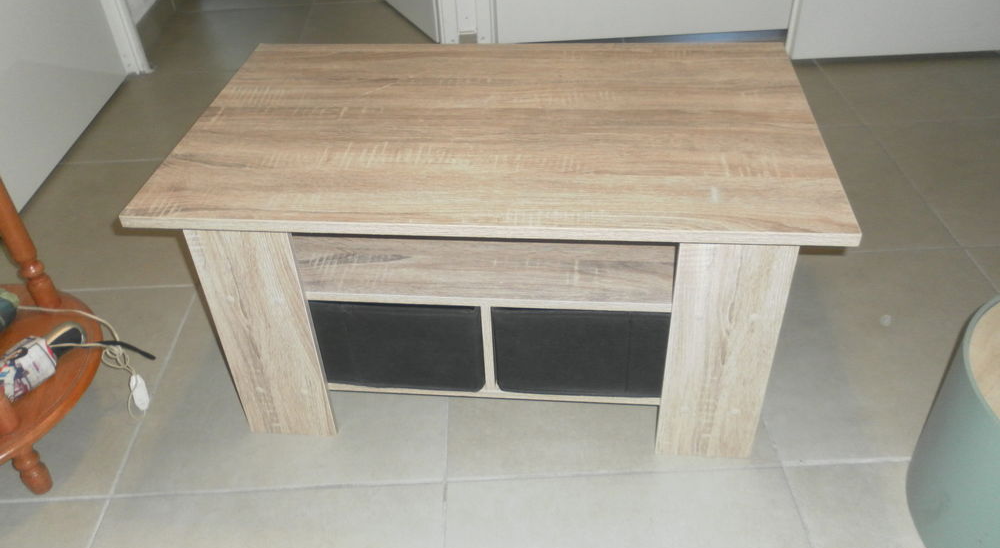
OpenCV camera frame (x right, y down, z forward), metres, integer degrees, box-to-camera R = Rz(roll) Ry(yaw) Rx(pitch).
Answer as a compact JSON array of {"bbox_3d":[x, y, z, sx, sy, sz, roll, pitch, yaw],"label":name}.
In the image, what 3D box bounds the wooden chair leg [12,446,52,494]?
[{"bbox_3d":[-0.634,0.260,1.088,0.037,0.085,0.037,-3,39,0],"label":"wooden chair leg"}]

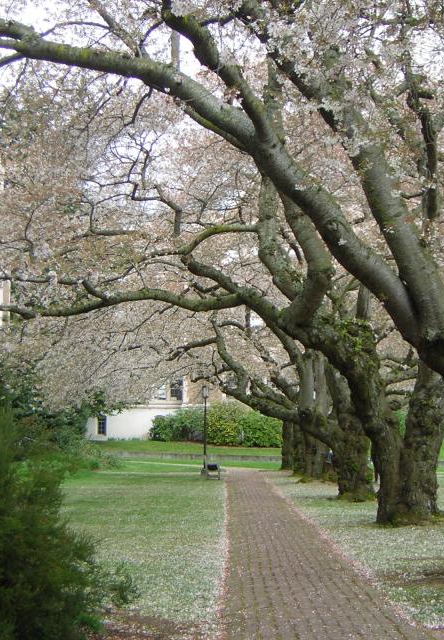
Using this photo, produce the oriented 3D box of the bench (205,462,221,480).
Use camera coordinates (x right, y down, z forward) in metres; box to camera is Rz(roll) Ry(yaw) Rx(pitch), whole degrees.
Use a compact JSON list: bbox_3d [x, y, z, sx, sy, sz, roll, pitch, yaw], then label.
[{"bbox_3d":[-0.455,7.742,62.300,0.720,0.844,1.600,0,-6,0],"label":"bench"}]

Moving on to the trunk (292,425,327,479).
[{"bbox_3d":[4.641,6.968,64.500,1.600,2.851,1.400,0,-6,1],"label":"trunk"}]

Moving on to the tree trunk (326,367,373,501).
[{"bbox_3d":[4.612,4.083,43.800,1.600,4.740,1.400,0,-6,1],"label":"tree trunk"}]

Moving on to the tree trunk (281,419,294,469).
[{"bbox_3d":[4.023,7.709,75.000,0.870,3.035,0.870,0,-6,1],"label":"tree trunk"}]

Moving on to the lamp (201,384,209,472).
[{"bbox_3d":[-0.904,5.879,65.000,0.420,4.758,0.420,0,-6,1],"label":"lamp"}]

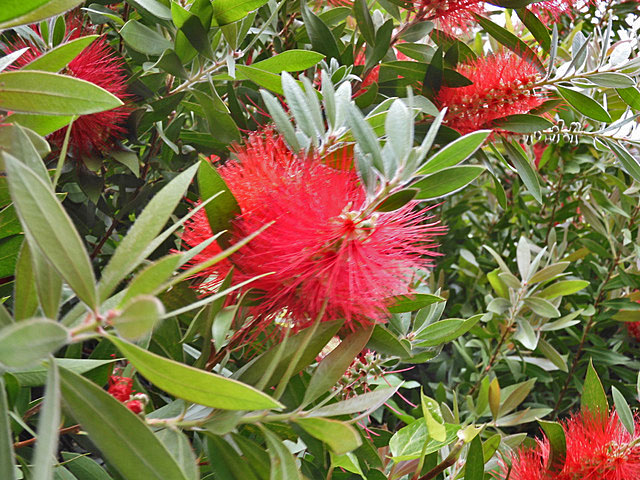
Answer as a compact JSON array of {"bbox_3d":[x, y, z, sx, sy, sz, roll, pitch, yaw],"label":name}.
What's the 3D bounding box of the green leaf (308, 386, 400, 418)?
[{"bbox_3d":[0.016,0.071,0.370,0.046,0.011,0.007,-16,-29,-13],"label":"green leaf"}]

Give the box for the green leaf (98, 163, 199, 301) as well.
[{"bbox_3d":[-0.069,-0.003,0.335,0.007,0.076,0.014,4,42,-54],"label":"green leaf"}]

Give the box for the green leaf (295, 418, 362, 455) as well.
[{"bbox_3d":[0.003,0.084,0.360,0.035,0.008,0.016,16,43,31],"label":"green leaf"}]

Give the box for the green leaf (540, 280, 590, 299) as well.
[{"bbox_3d":[0.231,0.047,0.790,0.048,0.015,0.007,-17,-41,25],"label":"green leaf"}]

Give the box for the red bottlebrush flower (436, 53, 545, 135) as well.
[{"bbox_3d":[0.137,-0.117,0.670,0.086,0.068,0.068,-12,-4,18],"label":"red bottlebrush flower"}]

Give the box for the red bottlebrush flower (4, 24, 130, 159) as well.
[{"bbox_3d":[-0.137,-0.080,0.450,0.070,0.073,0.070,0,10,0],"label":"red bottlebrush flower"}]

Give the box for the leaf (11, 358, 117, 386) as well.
[{"bbox_3d":[-0.123,0.064,0.400,0.064,0.006,0.014,-8,42,18],"label":"leaf"}]

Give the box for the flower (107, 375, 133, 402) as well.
[{"bbox_3d":[-0.104,0.077,0.430,0.013,0.015,0.013,0,6,0],"label":"flower"}]

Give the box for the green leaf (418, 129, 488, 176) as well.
[{"bbox_3d":[0.063,-0.041,0.395,0.040,0.013,0.006,-31,-36,15],"label":"green leaf"}]

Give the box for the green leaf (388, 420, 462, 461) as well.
[{"bbox_3d":[0.052,0.098,0.405,0.037,0.008,0.018,-15,55,-16],"label":"green leaf"}]

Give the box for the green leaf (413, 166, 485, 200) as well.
[{"bbox_3d":[0.066,-0.029,0.425,0.039,0.013,0.006,-18,-38,15],"label":"green leaf"}]

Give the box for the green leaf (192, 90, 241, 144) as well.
[{"bbox_3d":[-0.066,-0.078,0.530,0.016,0.051,0.007,-35,-24,-14],"label":"green leaf"}]

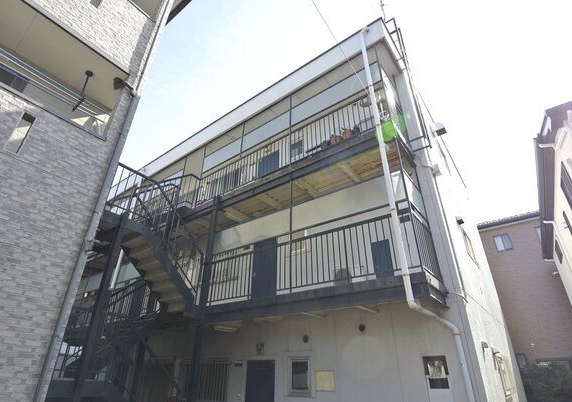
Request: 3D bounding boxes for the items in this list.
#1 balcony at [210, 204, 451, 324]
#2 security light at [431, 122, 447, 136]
[{"bbox_3d":[0.449,1.654,6.184,4.830,1.389,1.270,-20,-35,32],"label":"balcony"},{"bbox_3d":[4.479,-2.132,8.800,0.340,0.294,0.294,-20,-35,32],"label":"security light"}]

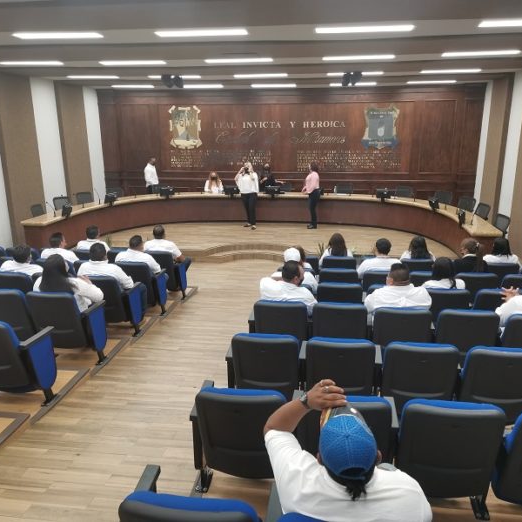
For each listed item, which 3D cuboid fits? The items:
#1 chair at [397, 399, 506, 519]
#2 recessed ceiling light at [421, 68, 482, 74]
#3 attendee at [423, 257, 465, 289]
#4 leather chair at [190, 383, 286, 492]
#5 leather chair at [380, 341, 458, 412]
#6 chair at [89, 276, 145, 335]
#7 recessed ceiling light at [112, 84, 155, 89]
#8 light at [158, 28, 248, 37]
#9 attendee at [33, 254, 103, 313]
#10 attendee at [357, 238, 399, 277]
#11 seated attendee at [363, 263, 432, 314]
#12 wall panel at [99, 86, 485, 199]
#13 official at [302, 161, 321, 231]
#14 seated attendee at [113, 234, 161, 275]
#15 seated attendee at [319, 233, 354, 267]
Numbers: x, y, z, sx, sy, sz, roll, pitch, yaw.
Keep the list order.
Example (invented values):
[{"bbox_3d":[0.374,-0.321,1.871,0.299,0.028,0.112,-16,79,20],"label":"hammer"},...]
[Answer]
[{"bbox_3d":[1.112,1.157,3.283,0.599,0.920,0.599,2,16,8],"label":"chair"},{"bbox_3d":[3.886,-3.876,10.693,1.200,0.070,0.290,3,15,11],"label":"recessed ceiling light"},{"bbox_3d":[2.174,0.490,6.375,0.500,1.217,0.760,2,16,8],"label":"attendee"},{"bbox_3d":[-0.086,1.059,3.266,0.600,0.900,0.620,2,16,8],"label":"leather chair"},{"bbox_3d":[1.217,0.937,4.130,0.600,0.920,0.620,2,16,8],"label":"leather chair"},{"bbox_3d":[-1.909,0.508,6.719,0.600,0.910,0.640,2,16,8],"label":"chair"},{"bbox_3d":[-3.547,-4.856,14.552,1.200,0.070,0.200,2,16,8],"label":"recessed ceiling light"},{"bbox_3d":[-0.710,-2.721,6.224,1.170,0.070,0.300,2,16,8],"label":"light"},{"bbox_3d":[-2.027,0.478,5.742,0.640,1.247,0.780,5,17,18],"label":"attendee"},{"bbox_3d":[1.618,0.285,7.460,0.520,1.254,0.780,2,16,8],"label":"attendee"},{"bbox_3d":[1.415,0.592,5.511,0.600,1.308,0.780,1,16,6],"label":"seated attendee"},{"bbox_3d":[0.712,-3.614,16.537,11.822,3.601,0.150,2,16,7],"label":"wall panel"},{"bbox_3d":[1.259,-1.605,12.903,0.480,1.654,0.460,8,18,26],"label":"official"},{"bbox_3d":[-1.696,0.129,7.612,0.632,1.214,0.780,3,16,13],"label":"seated attendee"},{"bbox_3d":[1.145,0.138,7.903,0.479,1.234,0.755,2,15,9],"label":"seated attendee"}]

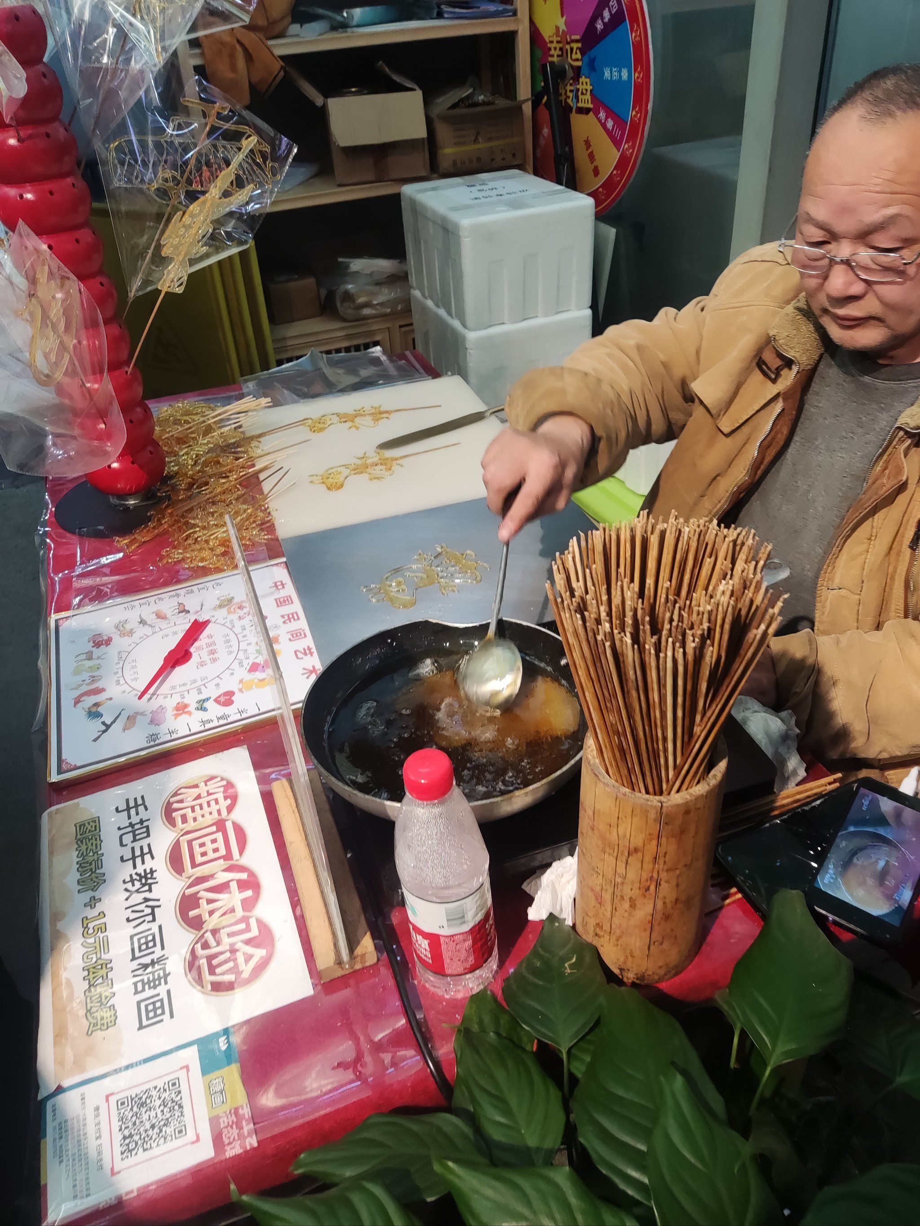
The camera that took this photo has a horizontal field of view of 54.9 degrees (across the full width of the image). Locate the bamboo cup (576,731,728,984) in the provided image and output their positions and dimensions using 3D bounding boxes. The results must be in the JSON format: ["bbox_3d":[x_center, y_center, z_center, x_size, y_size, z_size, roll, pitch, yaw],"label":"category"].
[{"bbox_3d":[0.137,0.171,0.653,0.101,0.194,0.101,-4,35,3],"label":"bamboo cup"}]

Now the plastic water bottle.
[{"bbox_3d":[-0.011,0.185,0.634,0.067,0.215,0.067,-4,35,3],"label":"plastic water bottle"}]

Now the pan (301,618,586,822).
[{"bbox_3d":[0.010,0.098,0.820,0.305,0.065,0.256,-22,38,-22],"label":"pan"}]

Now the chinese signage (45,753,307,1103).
[{"bbox_3d":[-0.259,0.243,0.772,0.204,0.012,0.298,-16,36,-14],"label":"chinese signage"}]

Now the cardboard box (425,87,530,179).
[{"bbox_3d":[0.006,-1.248,2.272,0.230,0.165,0.250,-15,36,-13],"label":"cardboard box"}]

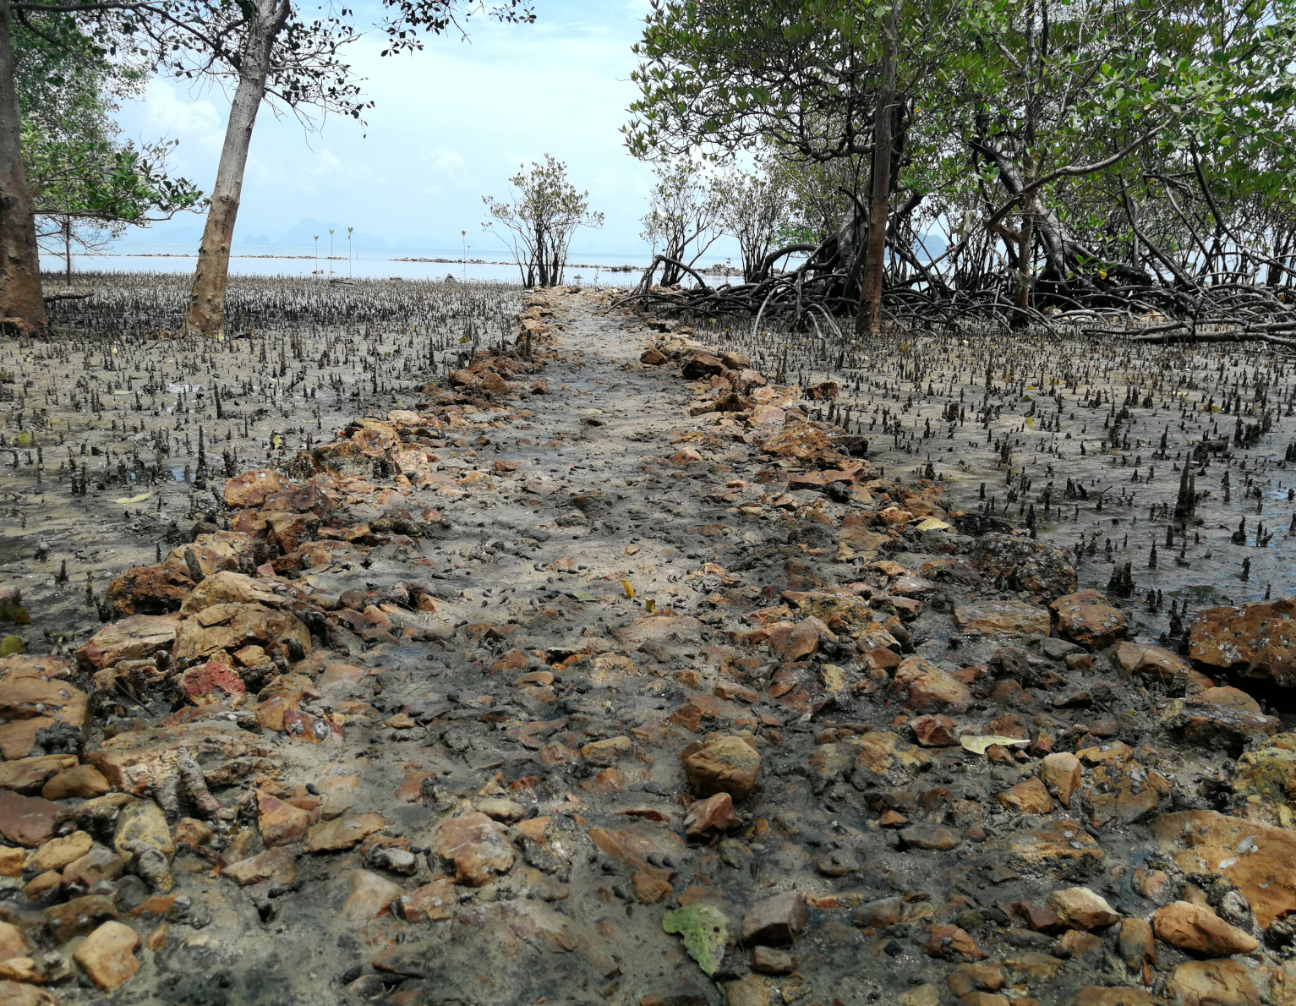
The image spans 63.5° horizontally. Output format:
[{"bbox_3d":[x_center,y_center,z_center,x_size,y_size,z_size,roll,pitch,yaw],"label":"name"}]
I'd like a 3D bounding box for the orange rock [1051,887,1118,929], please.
[{"bbox_3d":[0.578,0.537,1.387,0.084,0.038,0.050,4,14,12],"label":"orange rock"}]

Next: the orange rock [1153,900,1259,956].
[{"bbox_3d":[0.715,0.546,1.345,0.119,0.046,0.060,5,14,16],"label":"orange rock"}]

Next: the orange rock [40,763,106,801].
[{"bbox_3d":[-0.973,0.472,1.772,0.101,0.037,0.058,-6,15,-30],"label":"orange rock"}]

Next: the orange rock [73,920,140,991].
[{"bbox_3d":[-0.716,0.597,1.384,0.077,0.066,0.079,-6,15,-29],"label":"orange rock"}]

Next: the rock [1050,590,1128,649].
[{"bbox_3d":[1.138,0.300,2.702,0.181,0.125,0.159,7,15,23],"label":"rock"}]

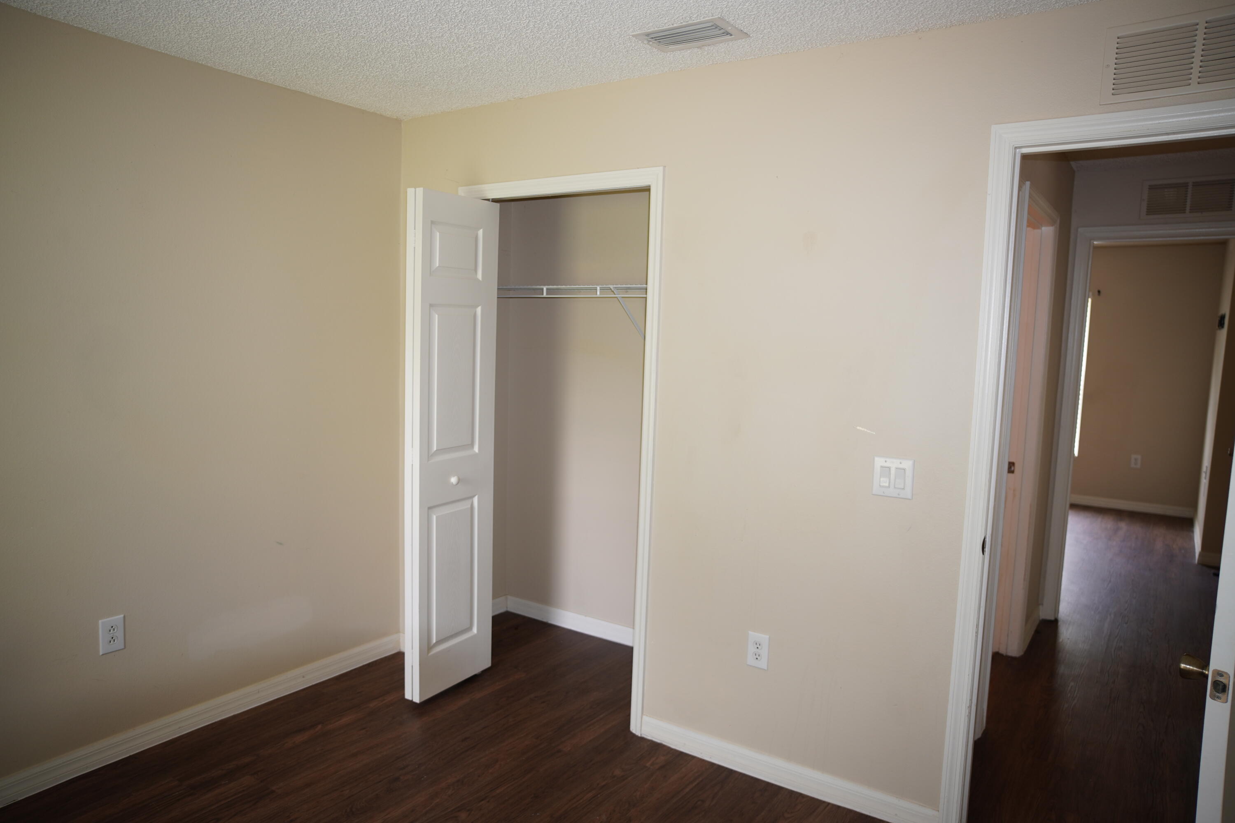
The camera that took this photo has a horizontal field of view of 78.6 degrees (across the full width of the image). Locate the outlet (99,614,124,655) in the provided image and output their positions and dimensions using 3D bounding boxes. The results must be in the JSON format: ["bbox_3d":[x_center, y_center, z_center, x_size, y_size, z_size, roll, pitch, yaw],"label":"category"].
[{"bbox_3d":[-1.684,0.748,2.501,0.010,0.119,0.074,6,7,35],"label":"outlet"}]

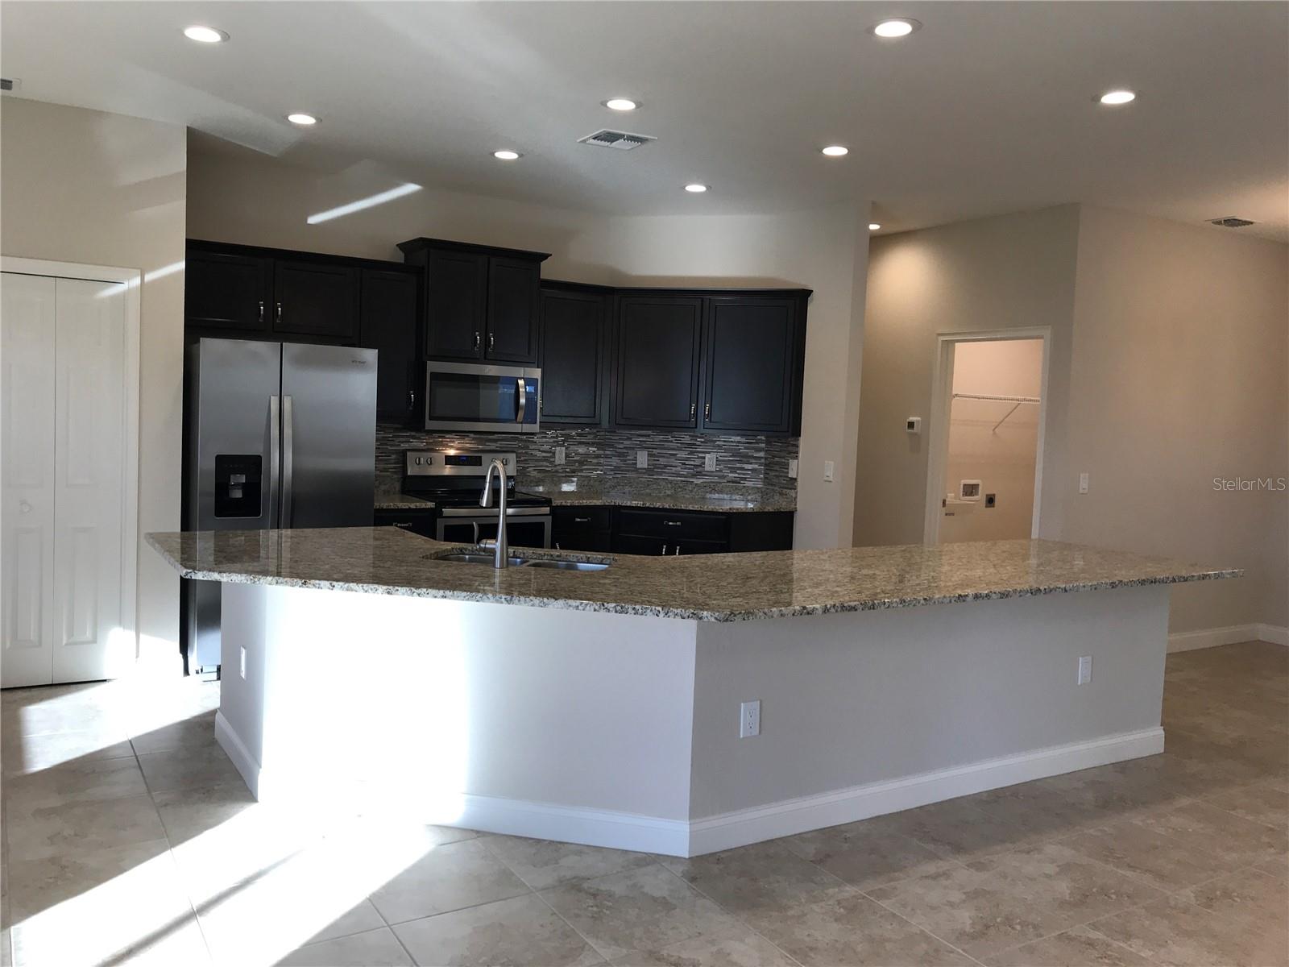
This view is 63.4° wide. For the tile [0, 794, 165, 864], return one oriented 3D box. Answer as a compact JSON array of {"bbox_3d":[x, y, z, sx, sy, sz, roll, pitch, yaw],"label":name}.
[{"bbox_3d":[-1.888,1.158,3.521,0.451,0.010,0.451,0,4,-32],"label":"tile"}]

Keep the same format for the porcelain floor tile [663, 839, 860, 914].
[{"bbox_3d":[0.363,1.258,3.311,0.451,0.010,0.451,0,4,-32],"label":"porcelain floor tile"}]

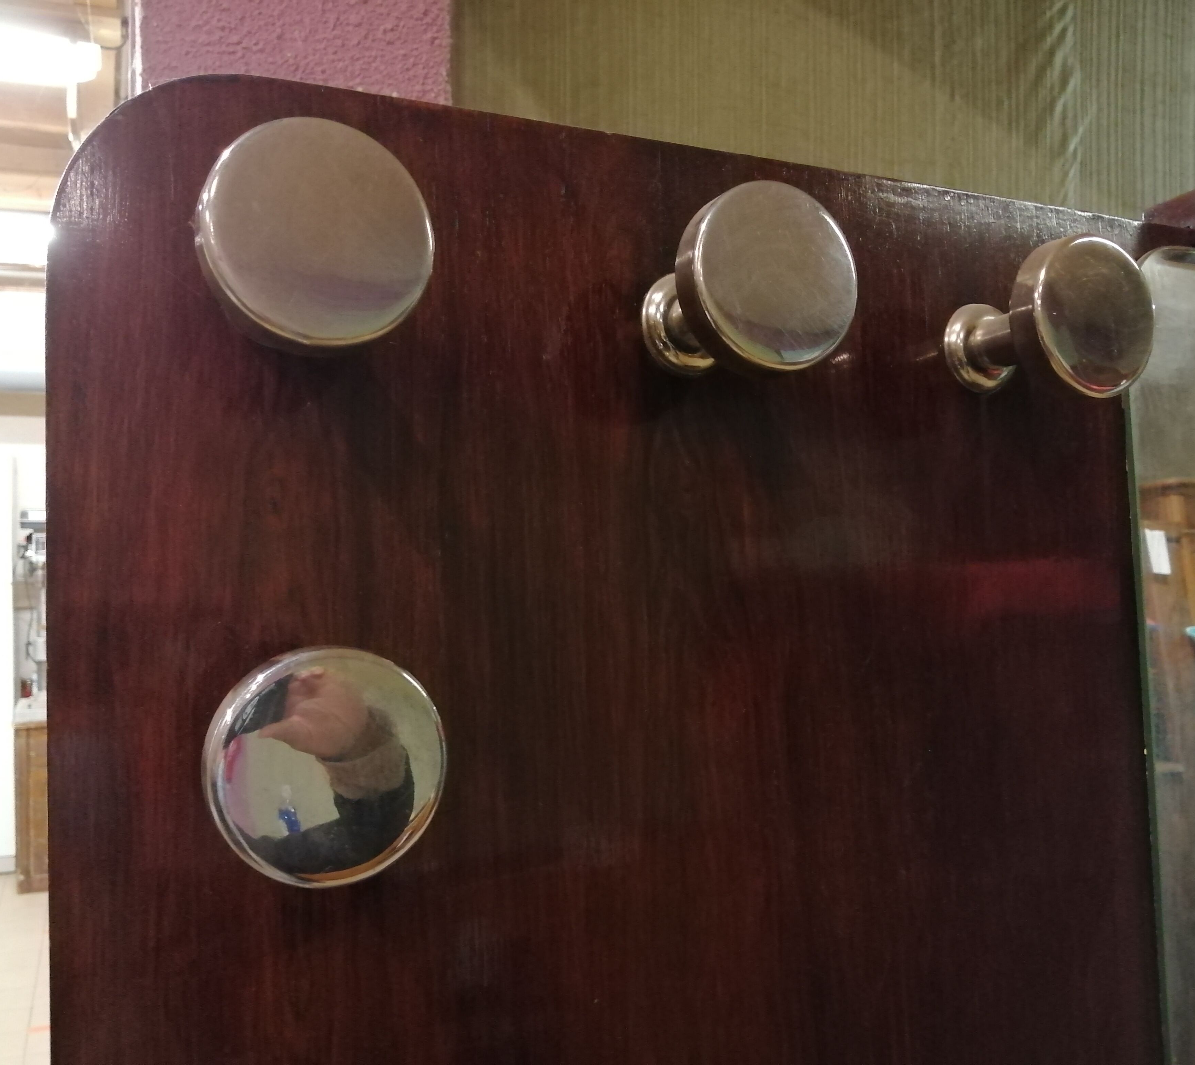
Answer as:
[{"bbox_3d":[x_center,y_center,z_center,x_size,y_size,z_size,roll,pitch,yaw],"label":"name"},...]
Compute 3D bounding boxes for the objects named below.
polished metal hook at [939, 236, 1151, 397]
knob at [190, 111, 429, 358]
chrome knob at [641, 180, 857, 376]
[{"bbox_3d":[0.178,-0.081,0.431,0.062,0.062,0.064,0,-3,-24],"label":"polished metal hook"},{"bbox_3d":[-0.086,-0.079,0.314,0.062,0.062,0.064,0,-3,-24],"label":"knob"},{"bbox_3d":[0.047,-0.082,0.373,0.062,0.062,0.064,0,-3,-24],"label":"chrome knob"}]

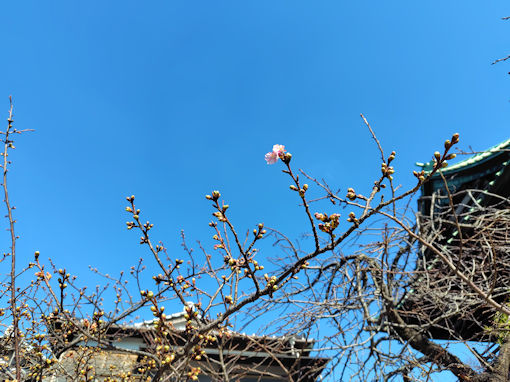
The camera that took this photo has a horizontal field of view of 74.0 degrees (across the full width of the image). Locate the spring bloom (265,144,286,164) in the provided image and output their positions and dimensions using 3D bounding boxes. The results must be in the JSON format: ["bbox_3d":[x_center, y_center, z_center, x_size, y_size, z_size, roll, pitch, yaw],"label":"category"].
[{"bbox_3d":[0.037,-0.066,0.610,0.038,0.034,0.032,-13,-33,20],"label":"spring bloom"}]

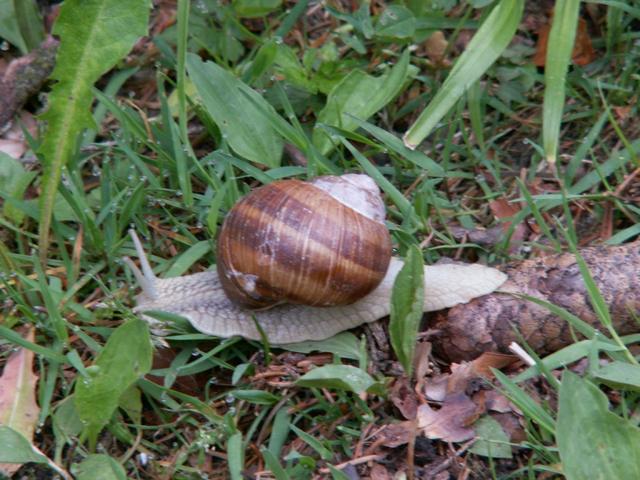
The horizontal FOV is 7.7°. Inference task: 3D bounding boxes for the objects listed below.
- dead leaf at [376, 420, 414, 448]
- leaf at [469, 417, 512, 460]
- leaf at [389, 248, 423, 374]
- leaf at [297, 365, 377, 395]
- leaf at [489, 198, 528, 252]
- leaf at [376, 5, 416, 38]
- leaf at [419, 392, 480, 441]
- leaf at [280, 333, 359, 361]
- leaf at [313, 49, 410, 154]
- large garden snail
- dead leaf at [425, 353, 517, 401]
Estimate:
[{"bbox_3d":[0.018,0.046,1.125,0.009,0.003,0.008,22,54,16],"label":"dead leaf"},{"bbox_3d":[0.040,0.047,1.124,0.009,0.002,0.011,-15,58,-9],"label":"leaf"},{"bbox_3d":[0.021,0.017,1.141,0.009,0.034,0.004,1,22,-1],"label":"leaf"},{"bbox_3d":[0.004,0.033,1.136,0.019,0.004,0.007,-4,49,-4],"label":"leaf"},{"bbox_3d":[0.047,-0.004,1.183,0.011,0.004,0.014,0,67,0],"label":"leaf"},{"bbox_3d":[0.020,-0.057,1.240,0.011,0.003,0.011,9,57,6],"label":"leaf"},{"bbox_3d":[0.030,0.042,1.127,0.014,0.004,0.013,15,58,9],"label":"leaf"},{"bbox_3d":[0.000,0.025,1.148,0.021,0.003,0.011,4,46,4],"label":"leaf"},{"bbox_3d":[0.011,-0.035,1.208,0.015,0.006,0.031,38,85,12],"label":"leaf"},{"bbox_3d":[-0.001,0.003,1.150,0.091,0.039,0.035,-2,40,-2],"label":"large garden snail"},{"bbox_3d":[0.036,0.033,1.137,0.022,0.005,0.013,-4,59,4],"label":"dead leaf"}]

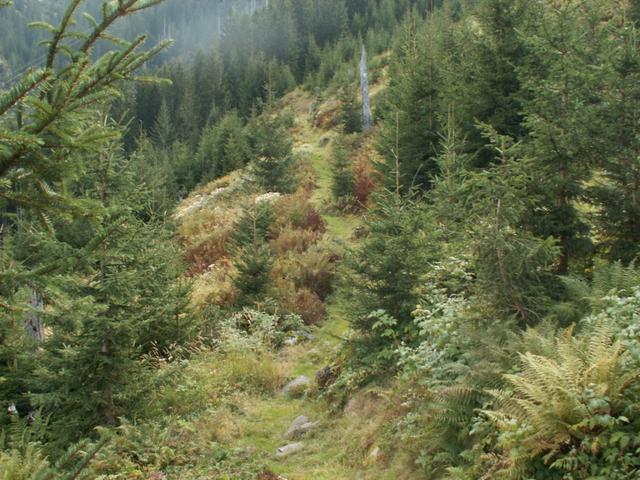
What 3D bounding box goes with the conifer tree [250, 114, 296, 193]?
[{"bbox_3d":[-1.581,-2.941,22.000,1.517,2.625,1.517,0,2,0],"label":"conifer tree"}]

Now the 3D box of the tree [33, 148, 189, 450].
[{"bbox_3d":[-2.202,0.573,6.800,1.631,3.204,1.631,0,2,0],"label":"tree"}]

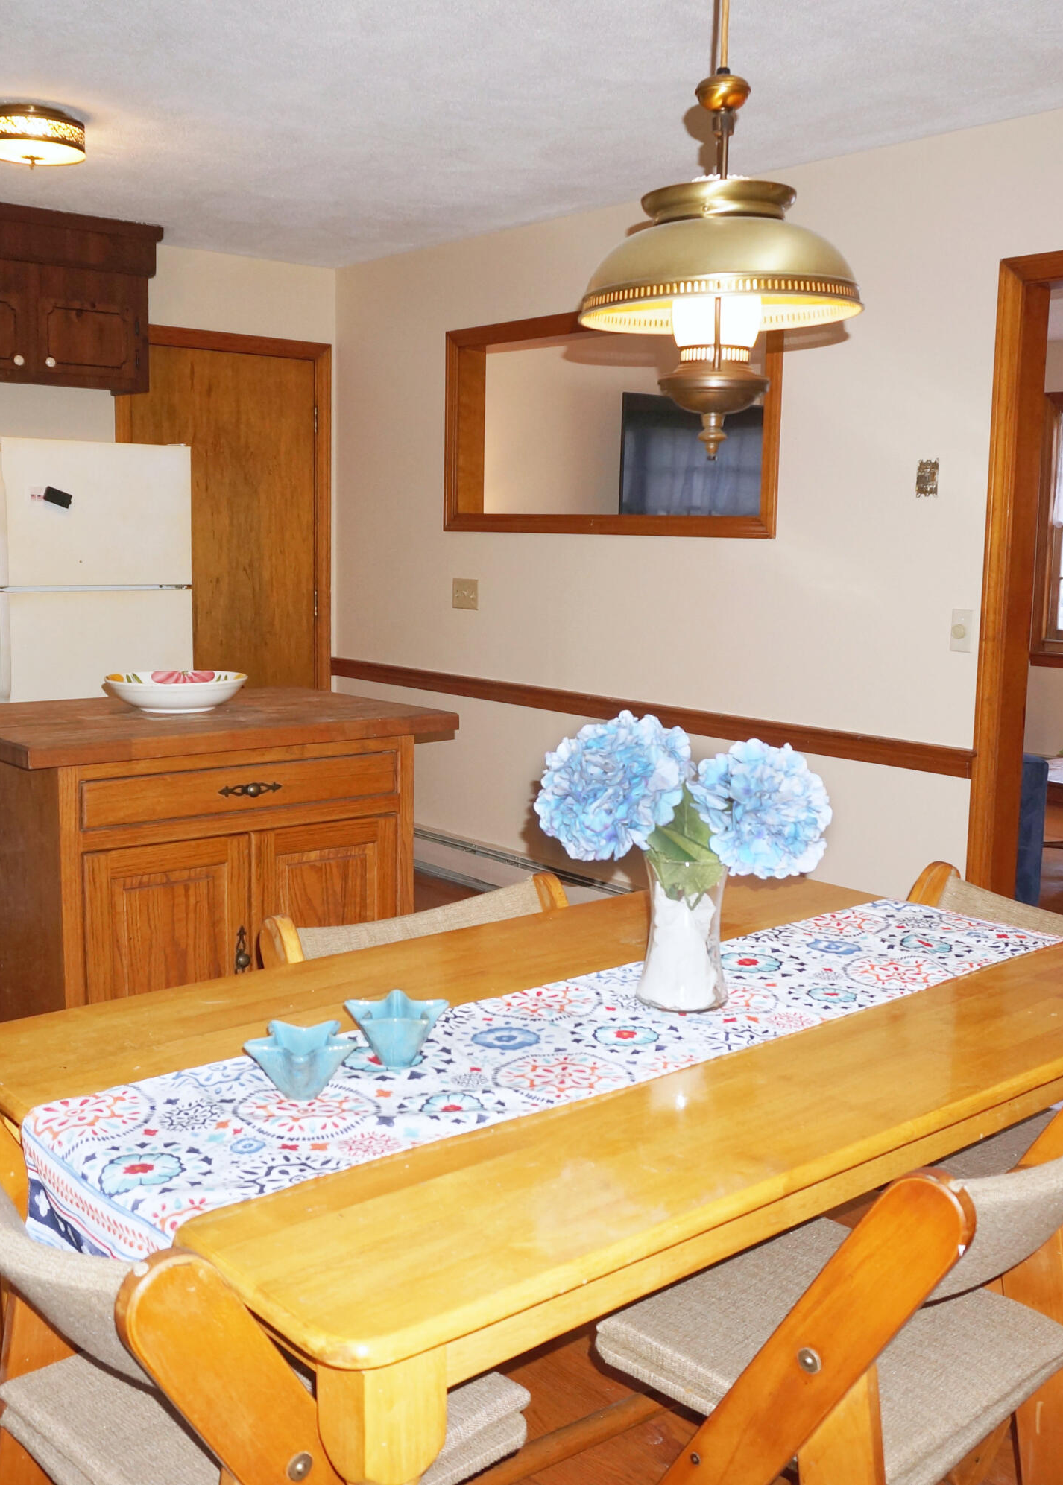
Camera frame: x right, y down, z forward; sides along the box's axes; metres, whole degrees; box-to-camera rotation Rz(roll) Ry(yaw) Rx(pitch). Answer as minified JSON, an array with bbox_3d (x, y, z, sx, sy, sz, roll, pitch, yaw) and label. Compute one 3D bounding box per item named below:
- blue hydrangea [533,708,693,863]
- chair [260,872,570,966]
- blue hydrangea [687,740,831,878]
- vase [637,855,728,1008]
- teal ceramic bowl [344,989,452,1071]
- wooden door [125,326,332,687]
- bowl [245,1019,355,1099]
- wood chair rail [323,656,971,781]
[{"bbox_3d":[0.109,0.060,2.020,0.210,0.200,0.200,0,8,-6],"label":"blue hydrangea"},{"bbox_3d":[-0.039,0.669,2.319,0.530,0.785,0.580,-5,10,-38],"label":"chair"},{"bbox_3d":[0.307,0.090,2.010,0.193,0.182,0.180,2,8,9],"label":"blue hydrangea"},{"bbox_3d":[0.210,0.255,2.037,0.122,0.197,0.122,2,8,6],"label":"vase"},{"bbox_3d":[-0.159,0.351,1.780,0.124,0.069,0.119,0,8,-5],"label":"teal ceramic bowl"},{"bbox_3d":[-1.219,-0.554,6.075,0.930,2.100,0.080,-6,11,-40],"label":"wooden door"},{"bbox_3d":[-0.257,0.361,1.665,0.125,0.062,0.122,0,8,-6],"label":"bowl"},{"bbox_3d":[0.149,-0.132,5.224,0.024,0.078,3.228,-5,10,-39],"label":"wood chair rail"}]

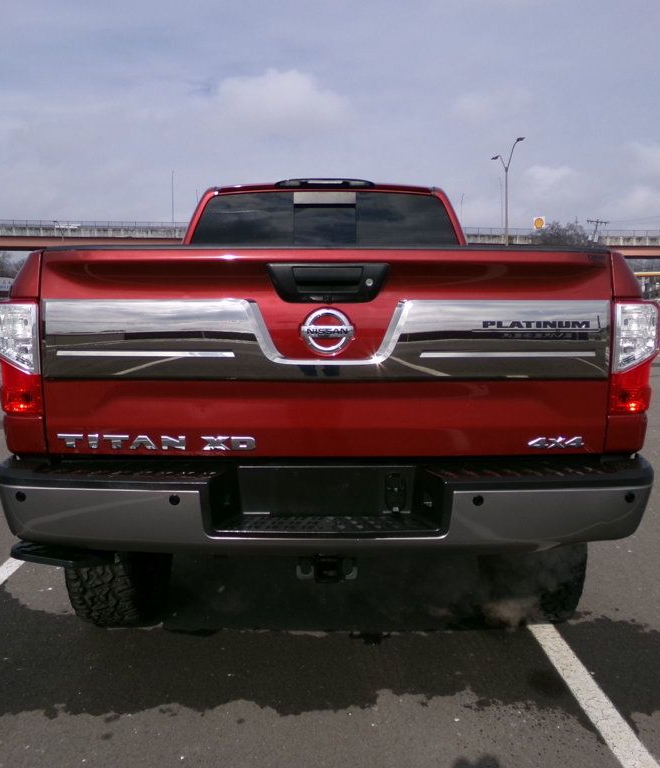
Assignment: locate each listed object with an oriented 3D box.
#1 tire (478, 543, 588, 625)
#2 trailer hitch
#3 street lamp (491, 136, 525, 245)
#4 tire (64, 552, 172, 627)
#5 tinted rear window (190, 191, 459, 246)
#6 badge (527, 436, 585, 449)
[{"bbox_3d":[0.858,0.648,3.247,0.310,0.860,0.860,0,7,0],"label":"tire"},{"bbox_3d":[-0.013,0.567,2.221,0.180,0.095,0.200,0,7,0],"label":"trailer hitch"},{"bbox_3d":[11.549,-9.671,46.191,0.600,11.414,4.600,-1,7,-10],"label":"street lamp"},{"bbox_3d":[-0.902,0.648,3.247,0.310,0.860,0.860,0,7,0],"label":"tire"},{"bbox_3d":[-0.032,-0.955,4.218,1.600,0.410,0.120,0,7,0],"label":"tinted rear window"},{"bbox_3d":[0.670,0.174,2.109,0.173,0.036,0.012,0,7,0],"label":"badge"}]

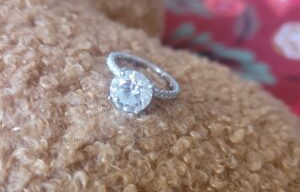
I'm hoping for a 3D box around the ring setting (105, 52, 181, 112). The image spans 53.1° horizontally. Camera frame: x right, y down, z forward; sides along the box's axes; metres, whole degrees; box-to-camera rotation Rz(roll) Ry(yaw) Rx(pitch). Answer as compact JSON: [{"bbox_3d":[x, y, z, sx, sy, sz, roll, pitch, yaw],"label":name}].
[{"bbox_3d":[-0.002,-0.005,0.073,0.020,0.009,0.025,28,21,-1],"label":"ring setting"}]

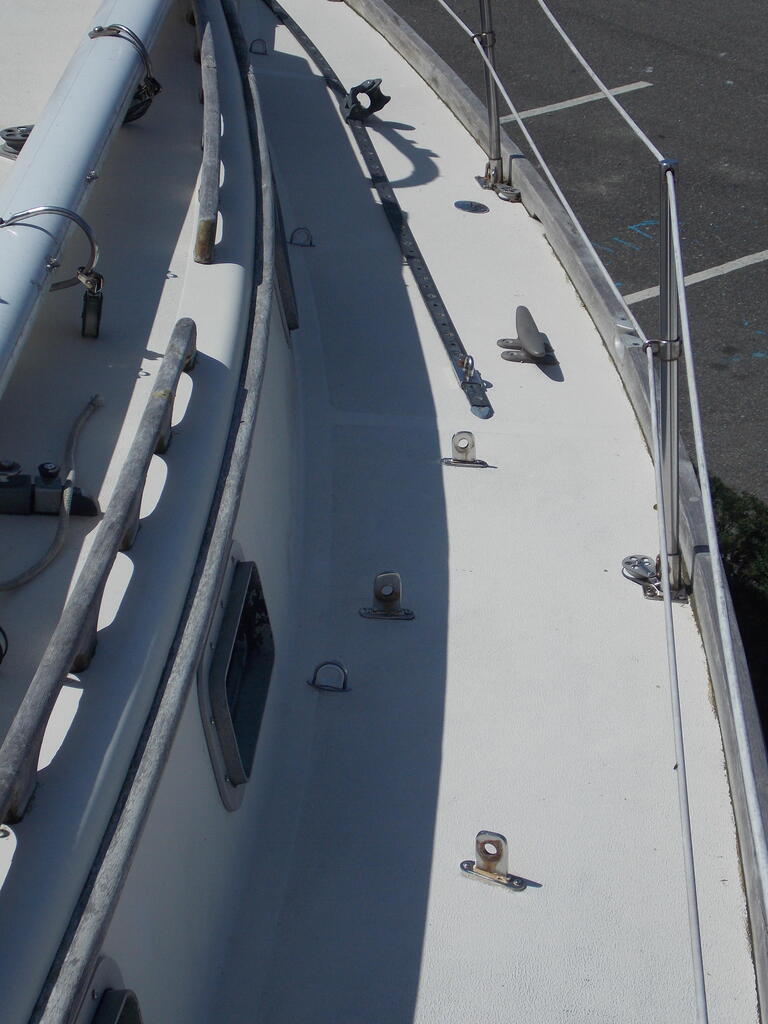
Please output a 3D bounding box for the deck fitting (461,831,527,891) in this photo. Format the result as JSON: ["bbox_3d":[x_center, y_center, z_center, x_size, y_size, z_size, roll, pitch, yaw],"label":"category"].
[{"bbox_3d":[0.119,0.373,2.241,0.076,0.058,0.019,12,27,25],"label":"deck fitting"}]

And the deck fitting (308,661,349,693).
[{"bbox_3d":[-0.069,0.204,2.613,0.057,0.039,0.015,8,25,17],"label":"deck fitting"}]

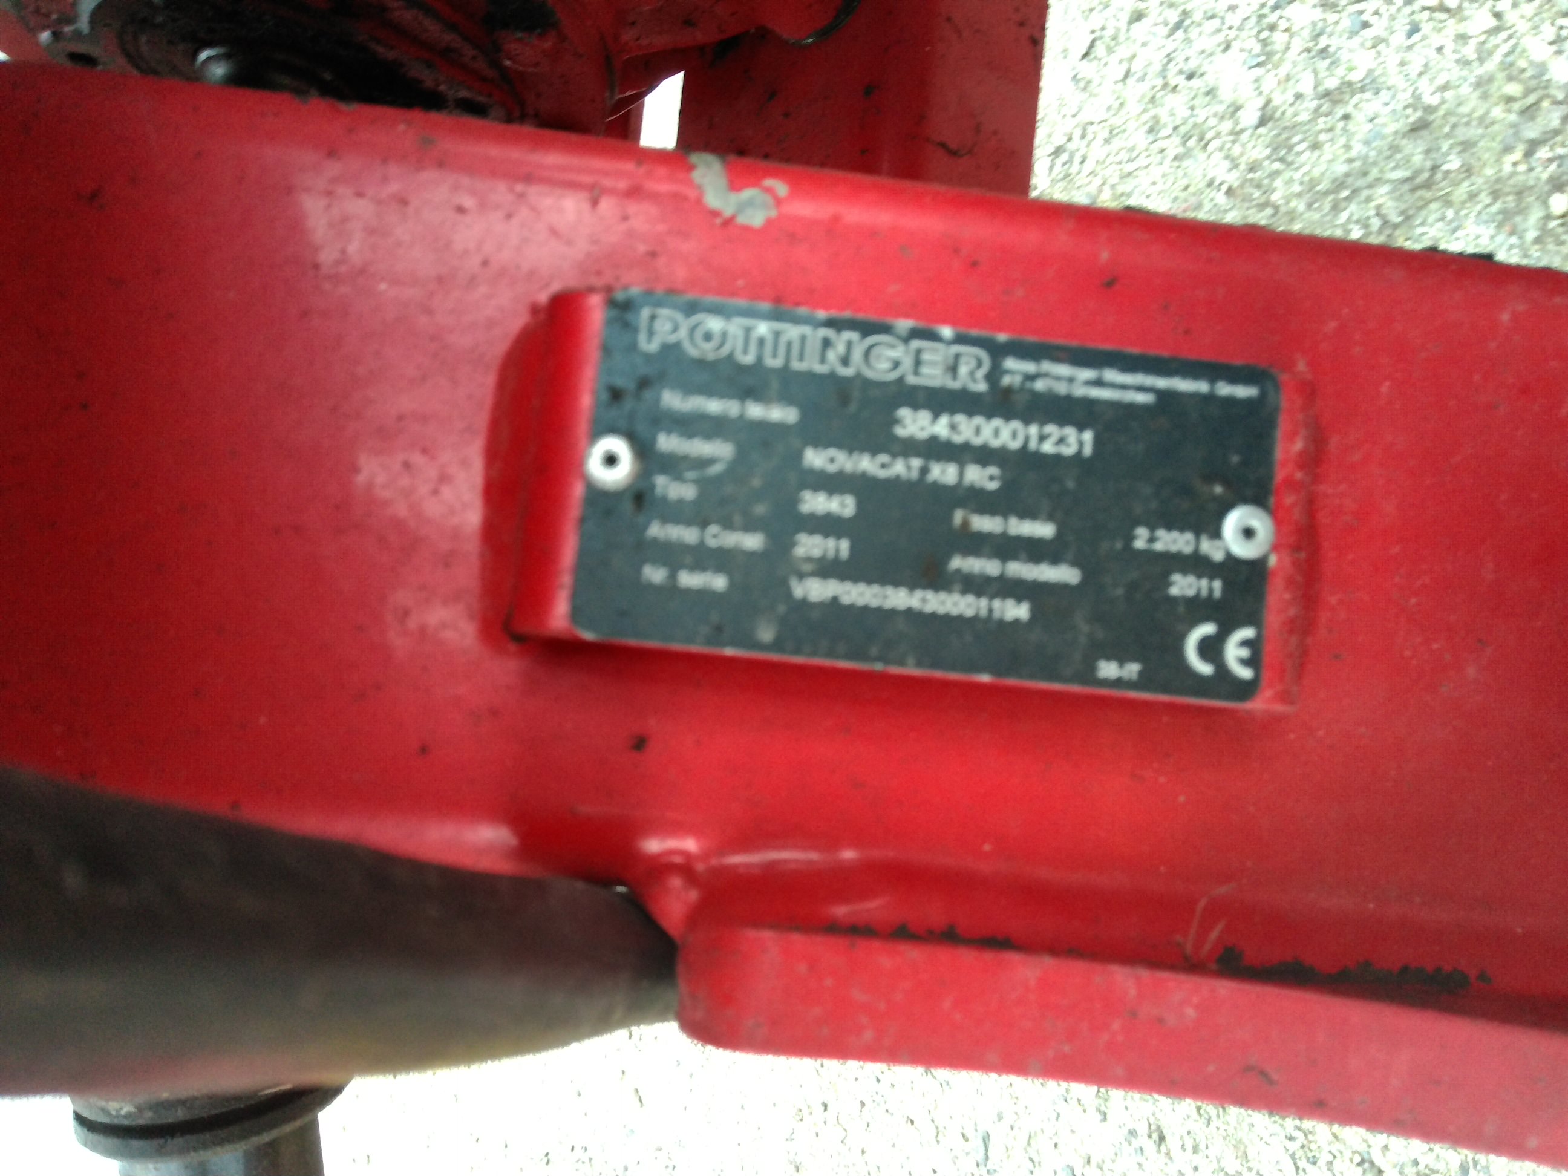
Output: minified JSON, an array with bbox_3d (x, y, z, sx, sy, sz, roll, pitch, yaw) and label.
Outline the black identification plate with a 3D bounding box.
[{"bbox_3d":[0.023,-0.013,0.173,0.102,0.002,0.051,6,85,-4],"label":"black identification plate"}]

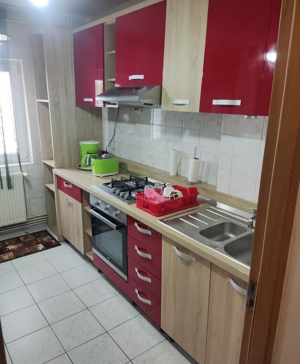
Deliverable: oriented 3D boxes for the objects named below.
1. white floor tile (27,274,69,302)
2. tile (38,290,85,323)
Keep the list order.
[{"bbox_3d":[-0.902,0.933,2.561,0.302,0.012,0.304,-10,19,-37],"label":"white floor tile"},{"bbox_3d":[-0.714,1.000,2.332,0.302,0.012,0.304,-10,19,-37],"label":"tile"}]

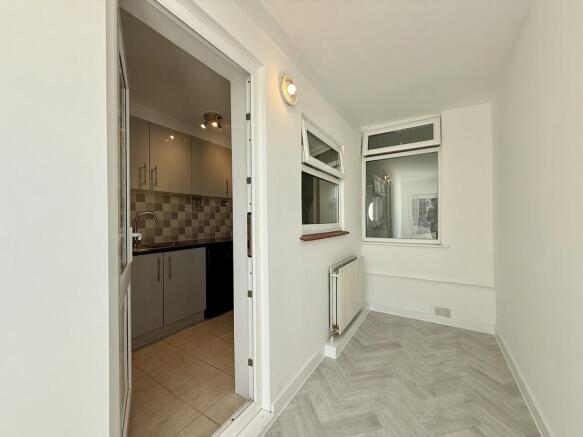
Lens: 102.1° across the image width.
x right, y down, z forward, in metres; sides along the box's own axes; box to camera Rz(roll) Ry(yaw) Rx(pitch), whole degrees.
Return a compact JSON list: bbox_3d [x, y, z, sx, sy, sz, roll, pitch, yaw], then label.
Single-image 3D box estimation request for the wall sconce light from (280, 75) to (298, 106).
[{"bbox_3d":[0.005,-0.908,1.671,0.065,0.180,0.180,-1,0,31],"label":"wall sconce light"}]

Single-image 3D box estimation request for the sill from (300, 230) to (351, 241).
[{"bbox_3d":[0.347,0.164,2.271,0.095,0.030,1.090,-1,0,31],"label":"sill"}]

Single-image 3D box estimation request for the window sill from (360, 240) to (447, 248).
[{"bbox_3d":[1.394,0.334,2.987,0.990,0.034,0.065,-1,0,31],"label":"window sill"}]

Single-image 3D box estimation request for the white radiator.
[{"bbox_3d":[0.614,0.773,2.561,0.105,0.610,0.800,-1,0,31],"label":"white radiator"}]

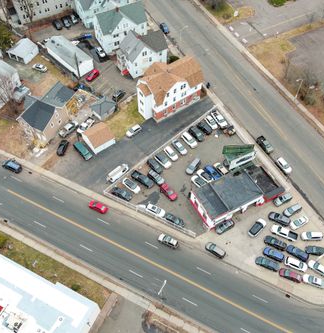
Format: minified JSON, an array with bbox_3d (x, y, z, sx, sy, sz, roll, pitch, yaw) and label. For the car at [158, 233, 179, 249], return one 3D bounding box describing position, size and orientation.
[{"bbox_3d":[1.415,16.019,87.627,4.641,1.720,1.869,23,57,15],"label":"car"}]

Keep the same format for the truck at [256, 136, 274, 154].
[{"bbox_3d":[25.863,-5.675,101.683,1.950,1.800,5.250,-29,62,-17],"label":"truck"}]

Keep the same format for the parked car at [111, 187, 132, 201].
[{"bbox_3d":[-9.424,6.311,94.517,4.800,1.450,1.850,20,60,13],"label":"parked car"}]

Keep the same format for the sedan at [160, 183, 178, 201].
[{"bbox_3d":[1.627,5.871,94.925,1.838,1.680,5.100,-35,62,-23],"label":"sedan"}]

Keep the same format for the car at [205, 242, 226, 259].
[{"bbox_3d":[11.857,18.329,88.734,4.400,1.650,1.830,28,61,18],"label":"car"}]

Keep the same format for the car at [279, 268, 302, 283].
[{"bbox_3d":[27.375,23.150,85.559,4.600,1.460,1.810,19,59,12],"label":"car"}]

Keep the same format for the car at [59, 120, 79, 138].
[{"bbox_3d":[-24.342,-10.064,104.777,1.950,1.800,5.500,38,65,21],"label":"car"}]

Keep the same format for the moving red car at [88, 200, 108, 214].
[{"bbox_3d":[-14.681,9.543,93.248,4.500,1.430,1.760,20,57,13],"label":"moving red car"}]

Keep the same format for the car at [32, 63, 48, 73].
[{"bbox_3d":[-36.430,-29.573,120.021,4.692,1.450,1.818,22,57,15],"label":"car"}]

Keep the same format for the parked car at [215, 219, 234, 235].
[{"bbox_3d":[14.085,13.506,89.725,4.590,1.480,1.818,-28,59,-19],"label":"parked car"}]

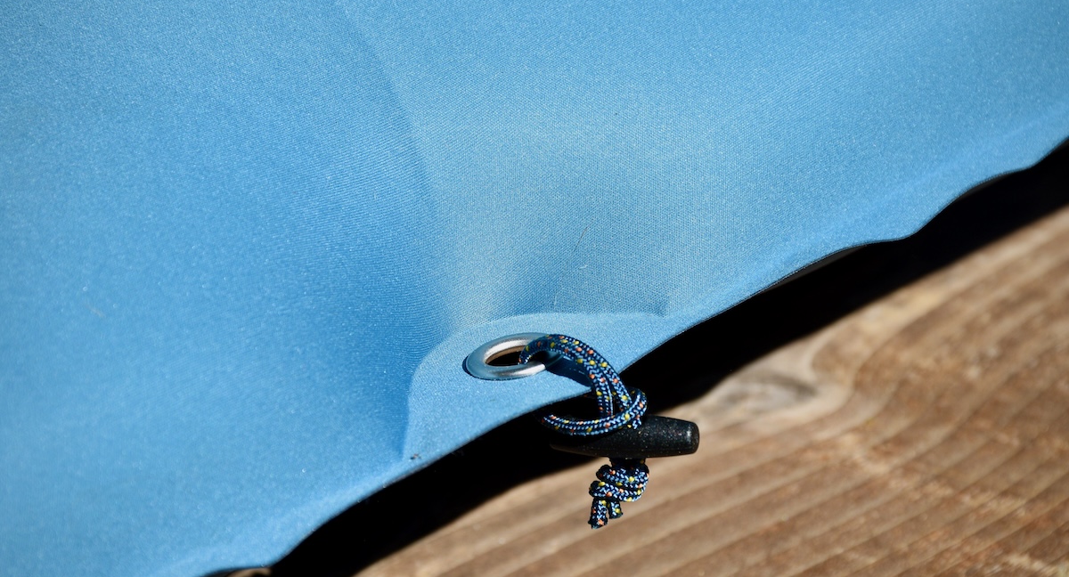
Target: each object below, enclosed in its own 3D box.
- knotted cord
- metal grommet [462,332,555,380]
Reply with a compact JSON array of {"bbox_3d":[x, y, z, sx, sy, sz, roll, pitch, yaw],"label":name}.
[{"bbox_3d":[0.009,0.027,0.786,0.025,0.034,0.020,0,30,0],"label":"knotted cord"},{"bbox_3d":[-0.004,0.013,0.789,0.018,0.004,0.018,-7,27,4],"label":"metal grommet"}]

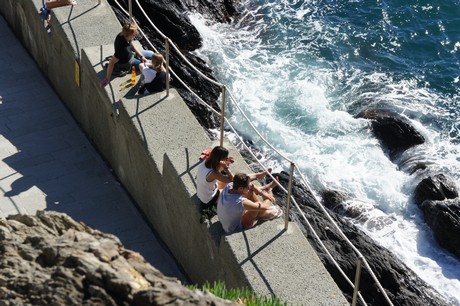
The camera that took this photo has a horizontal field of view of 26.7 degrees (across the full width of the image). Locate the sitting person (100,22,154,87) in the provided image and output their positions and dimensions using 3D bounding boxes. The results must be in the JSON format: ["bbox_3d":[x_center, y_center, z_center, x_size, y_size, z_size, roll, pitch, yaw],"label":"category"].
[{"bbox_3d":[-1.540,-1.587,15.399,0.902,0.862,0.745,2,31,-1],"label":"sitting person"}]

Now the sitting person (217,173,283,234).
[{"bbox_3d":[0.252,0.534,12.049,0.931,0.804,0.441,-14,35,-25],"label":"sitting person"}]

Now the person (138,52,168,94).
[{"bbox_3d":[-1.187,-1.321,15.133,0.470,0.706,0.568,-17,36,-29],"label":"person"}]

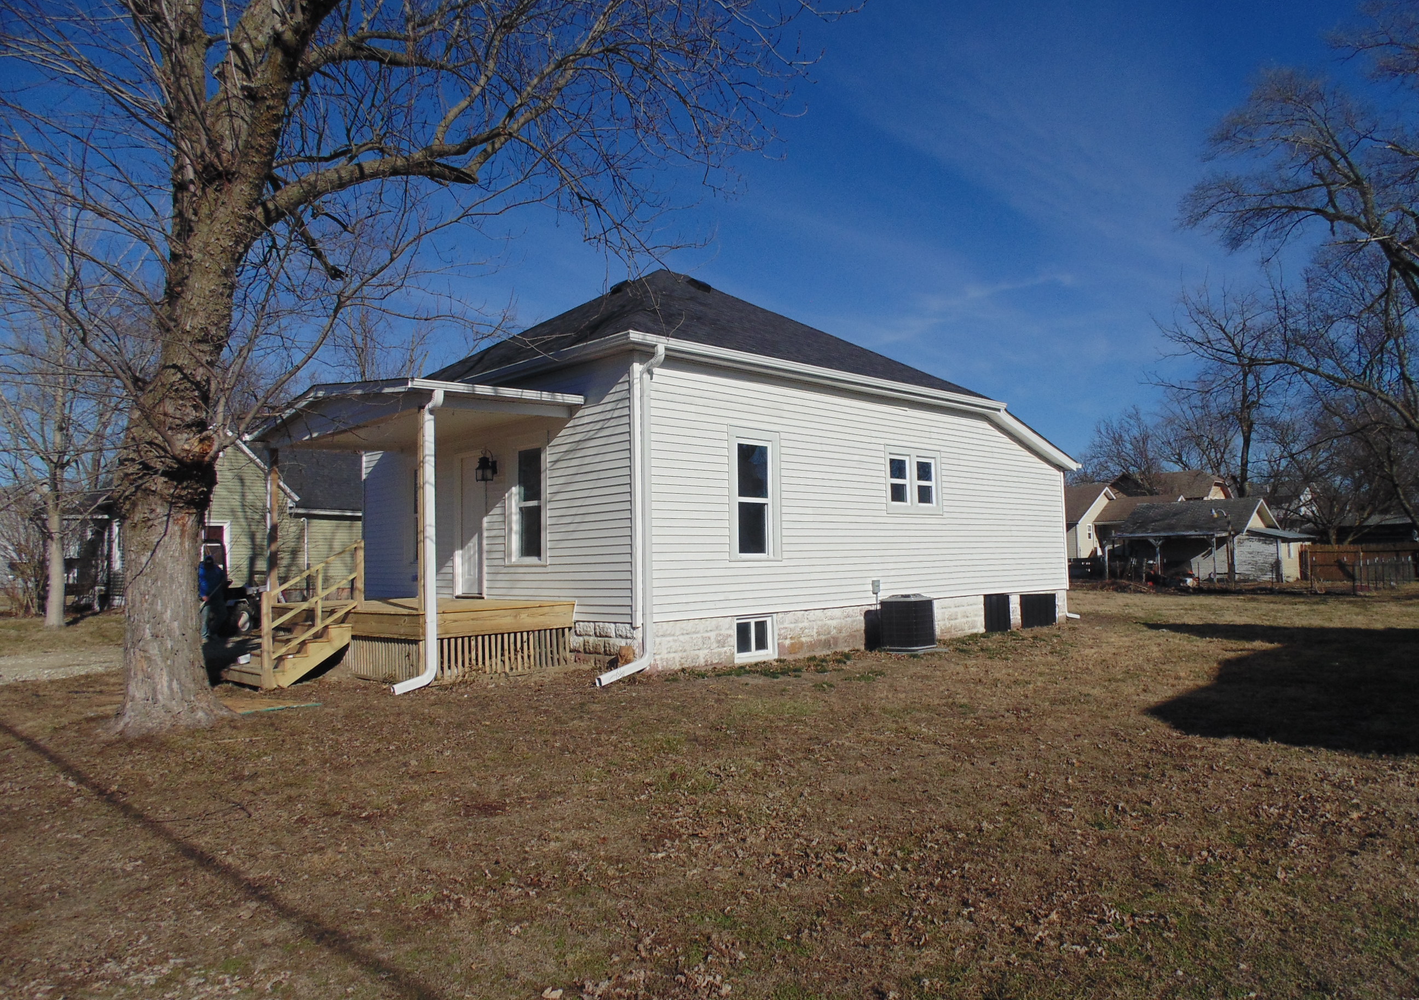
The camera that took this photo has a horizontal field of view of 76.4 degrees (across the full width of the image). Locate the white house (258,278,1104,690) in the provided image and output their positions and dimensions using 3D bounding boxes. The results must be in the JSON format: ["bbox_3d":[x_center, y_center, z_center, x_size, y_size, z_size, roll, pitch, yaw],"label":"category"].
[{"bbox_3d":[-0.396,-0.843,16.559,13.490,6.670,8.600,2,-5,-43],"label":"white house"}]

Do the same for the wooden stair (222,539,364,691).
[{"bbox_3d":[-5.420,1.439,11.680,1.270,1.740,1.790,2,-5,-43],"label":"wooden stair"}]

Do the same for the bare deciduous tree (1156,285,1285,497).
[{"bbox_3d":[31.131,-4.204,55.609,8.000,17.760,8.000,2,-5,-43],"label":"bare deciduous tree"}]

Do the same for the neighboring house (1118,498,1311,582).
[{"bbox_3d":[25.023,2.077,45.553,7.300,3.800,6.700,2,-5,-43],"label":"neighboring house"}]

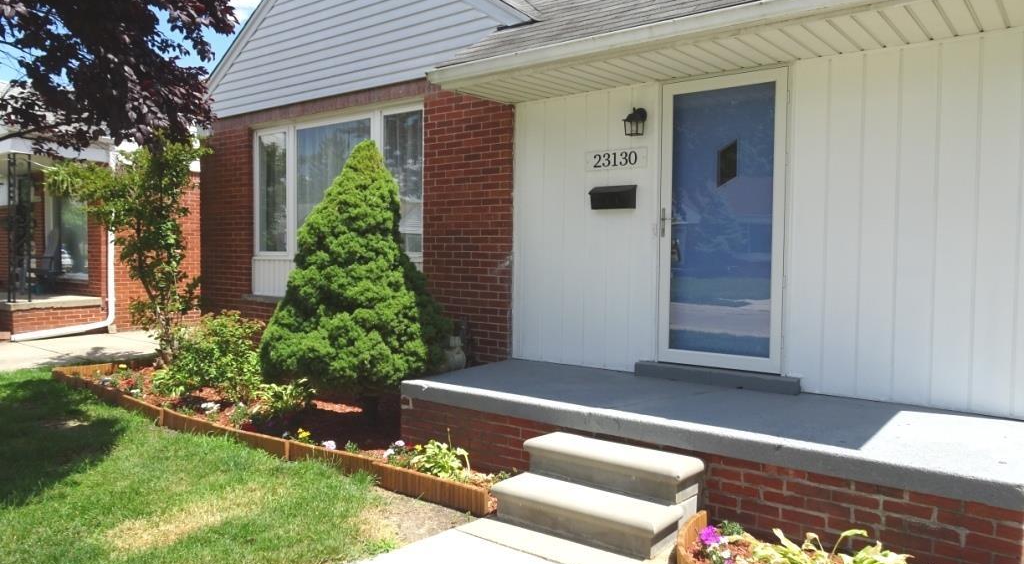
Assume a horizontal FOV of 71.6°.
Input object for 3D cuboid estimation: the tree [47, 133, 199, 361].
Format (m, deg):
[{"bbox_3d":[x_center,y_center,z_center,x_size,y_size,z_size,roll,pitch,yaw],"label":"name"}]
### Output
[{"bbox_3d":[-4.460,-0.385,8.150,1.800,2.650,1.600,0,2,-29],"label":"tree"}]

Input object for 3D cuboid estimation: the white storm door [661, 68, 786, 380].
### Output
[{"bbox_3d":[1.441,-0.413,4.940,0.900,2.030,0.050,2,2,37],"label":"white storm door"}]

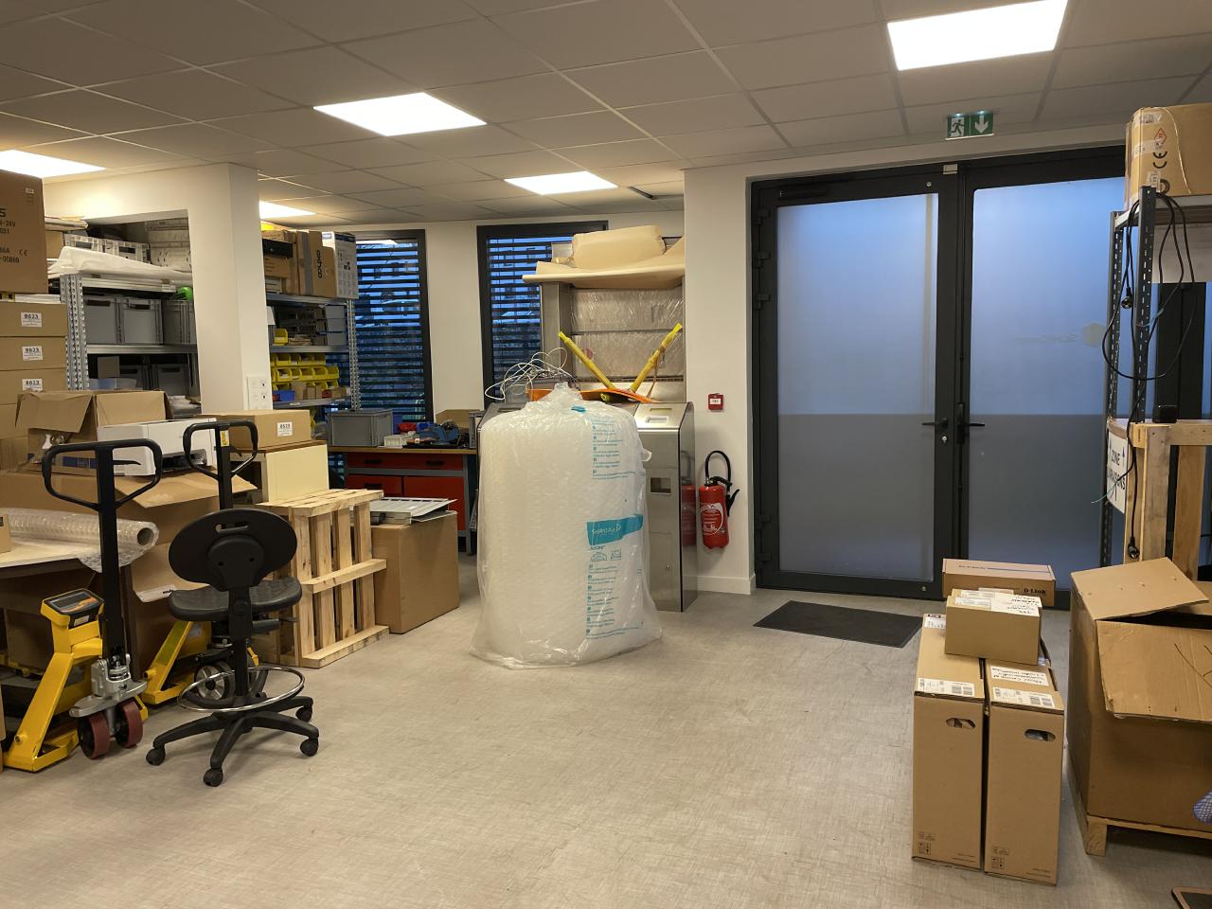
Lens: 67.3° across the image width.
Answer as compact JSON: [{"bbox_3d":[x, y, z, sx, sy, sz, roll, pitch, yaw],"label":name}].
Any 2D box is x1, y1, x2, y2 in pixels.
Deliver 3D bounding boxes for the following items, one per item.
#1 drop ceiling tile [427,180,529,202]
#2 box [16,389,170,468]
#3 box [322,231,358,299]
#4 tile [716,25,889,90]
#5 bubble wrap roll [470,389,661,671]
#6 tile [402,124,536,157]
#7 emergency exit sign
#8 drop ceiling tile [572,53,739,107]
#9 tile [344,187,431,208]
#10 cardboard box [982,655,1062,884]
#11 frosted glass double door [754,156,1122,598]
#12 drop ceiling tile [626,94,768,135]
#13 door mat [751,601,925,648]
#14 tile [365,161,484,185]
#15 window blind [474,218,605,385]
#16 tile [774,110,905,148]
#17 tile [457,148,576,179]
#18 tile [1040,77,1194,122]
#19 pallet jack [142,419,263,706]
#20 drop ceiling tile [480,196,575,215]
[{"bbox_3d":[-0.824,-1.748,6.008,0.590,0.025,0.590,1,7,21],"label":"drop ceiling tile"},{"bbox_3d":[-2.604,-0.115,4.617,0.580,0.380,0.420,2,7,27],"label":"box"},{"bbox_3d":[-2.127,-1.457,7.122,0.240,0.490,0.265,1,7,21],"label":"box"},{"bbox_3d":[0.768,-1.514,3.476,0.590,0.025,0.590,1,7,21],"label":"tile"},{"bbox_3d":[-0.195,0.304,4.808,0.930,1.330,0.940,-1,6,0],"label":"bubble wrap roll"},{"bbox_3d":[-0.699,-1.604,4.668,0.600,0.025,0.600,1,7,21],"label":"tile"},{"bbox_3d":[1.739,-1.567,4.343,0.225,0.125,0.030,1,7,21],"label":"emergency exit sign"},{"bbox_3d":[0.205,-1.521,3.695,0.590,0.025,0.590,1,7,21],"label":"drop ceiling tile"},{"bbox_3d":[-1.395,-1.756,6.209,0.600,0.025,0.600,1,7,21],"label":"tile"},{"bbox_3d":[1.288,0.883,2.870,0.181,0.490,0.830,1,7,21],"label":"cardboard box"},{"bbox_3d":[1.961,-0.373,5.193,2.240,2.470,0.100,1,7,22],"label":"frosted glass double door"},{"bbox_3d":[0.422,-1.585,4.241,0.600,0.025,0.600,1,7,21],"label":"drop ceiling tile"},{"bbox_3d":[1.295,0.917,4.994,0.805,0.010,0.585,3,7,32],"label":"door mat"},{"bbox_3d":[-1.050,-1.684,5.450,0.597,0.020,0.597,1,7,21],"label":"tile"},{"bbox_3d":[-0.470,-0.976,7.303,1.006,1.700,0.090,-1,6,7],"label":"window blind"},{"bbox_3d":[1.196,-1.641,4.585,0.600,0.025,0.600,1,7,21],"label":"tile"},{"bbox_3d":[-0.487,-1.671,5.224,0.600,0.025,0.600,1,7,21],"label":"tile"},{"bbox_3d":[2.313,-1.627,4.165,0.597,0.020,0.597,1,7,21],"label":"tile"},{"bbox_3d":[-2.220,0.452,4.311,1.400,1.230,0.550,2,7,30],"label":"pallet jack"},{"bbox_3d":[-0.622,-1.813,6.564,0.597,0.020,0.597,1,7,21],"label":"drop ceiling tile"}]

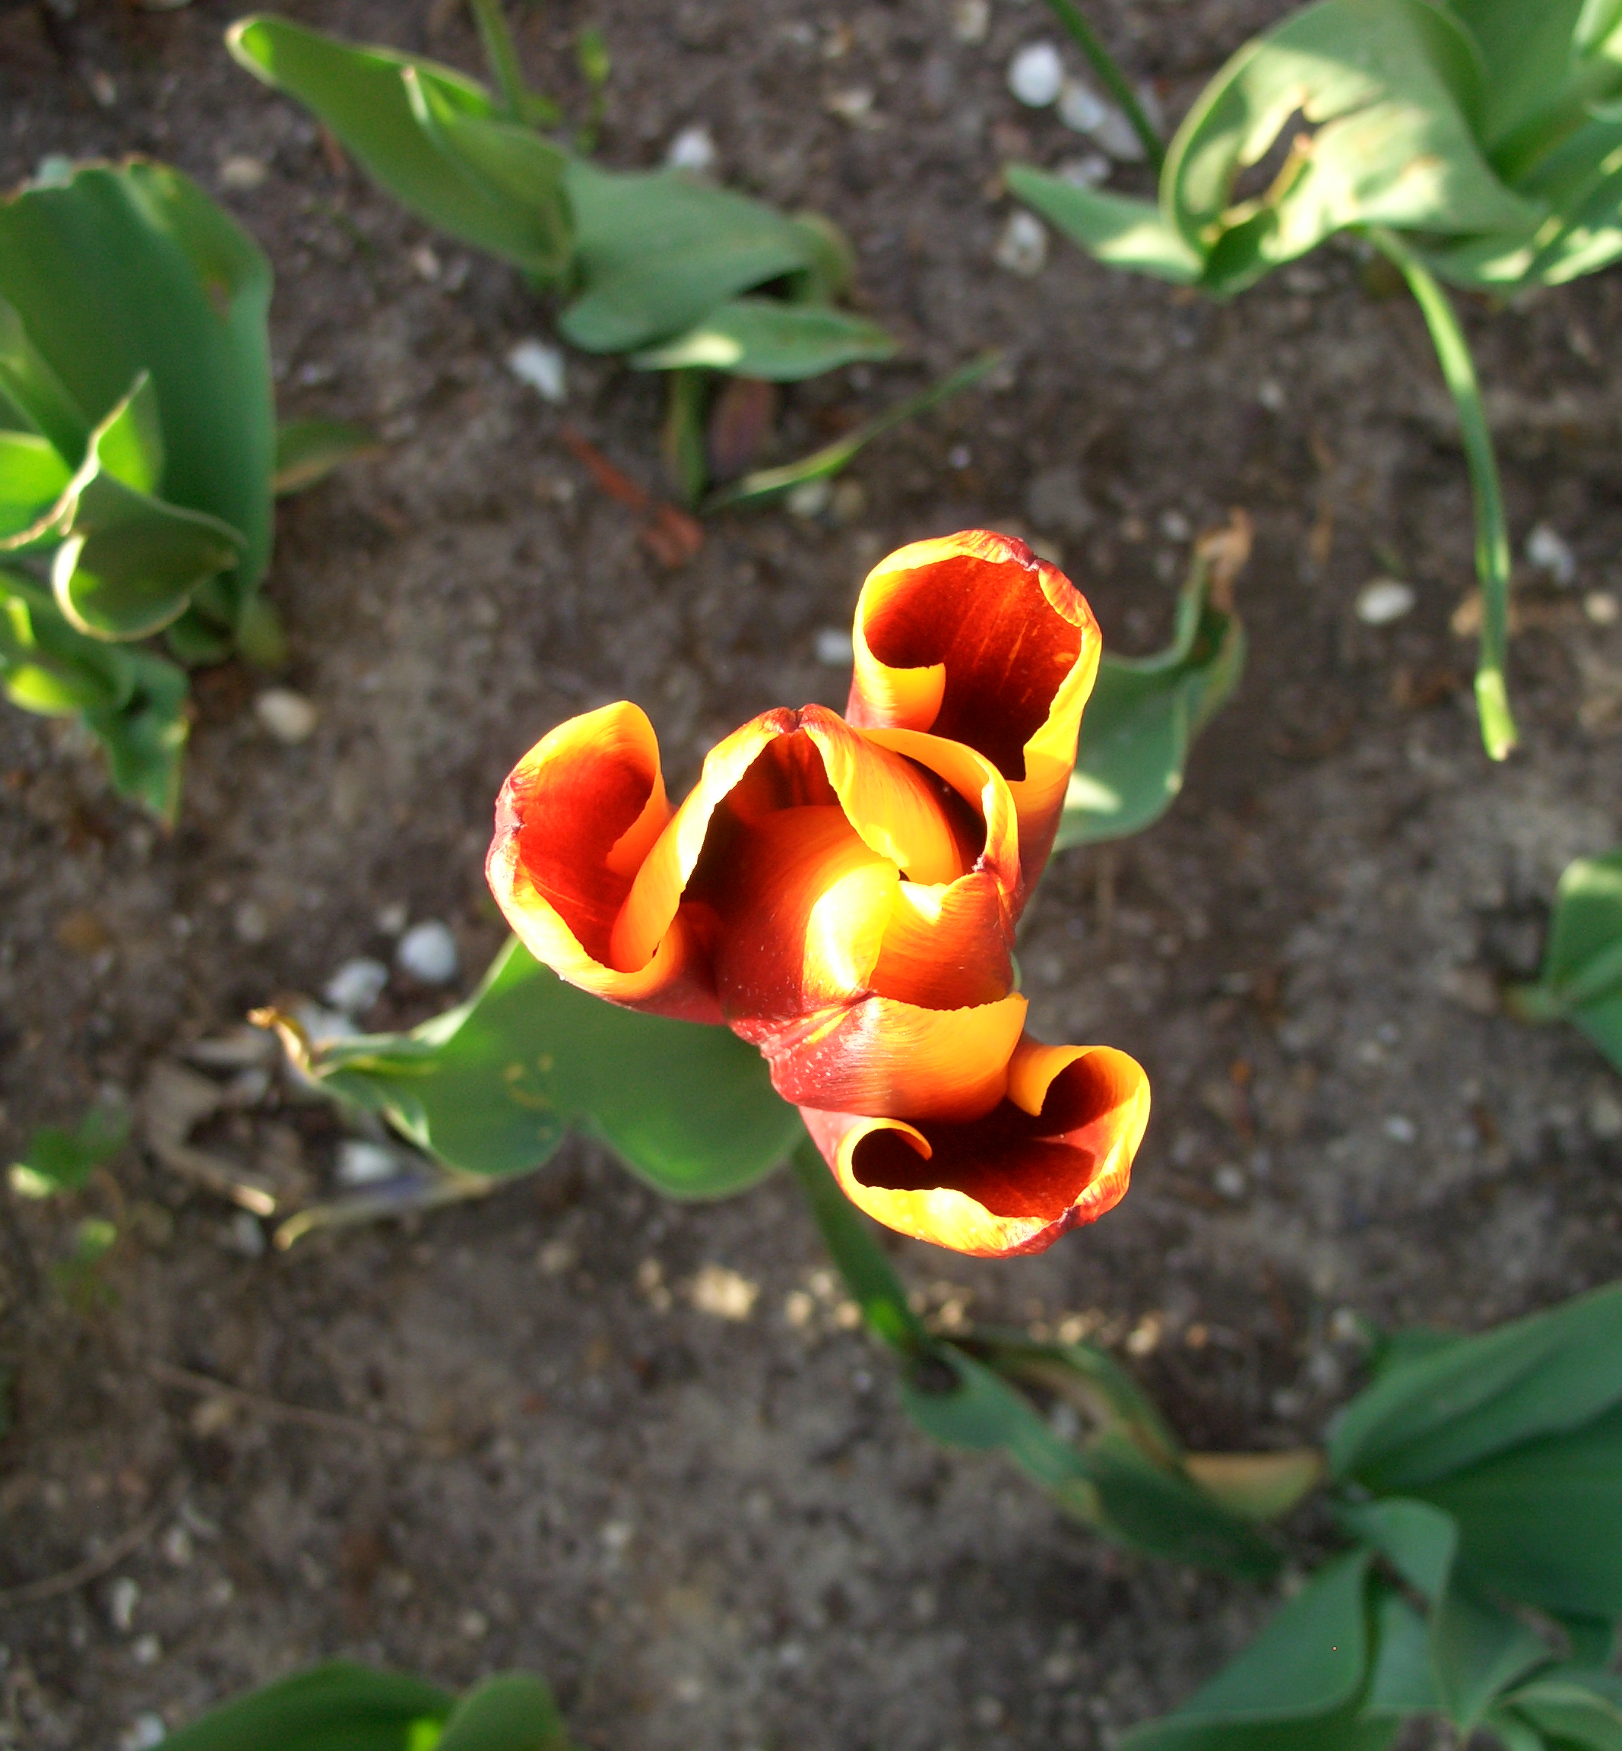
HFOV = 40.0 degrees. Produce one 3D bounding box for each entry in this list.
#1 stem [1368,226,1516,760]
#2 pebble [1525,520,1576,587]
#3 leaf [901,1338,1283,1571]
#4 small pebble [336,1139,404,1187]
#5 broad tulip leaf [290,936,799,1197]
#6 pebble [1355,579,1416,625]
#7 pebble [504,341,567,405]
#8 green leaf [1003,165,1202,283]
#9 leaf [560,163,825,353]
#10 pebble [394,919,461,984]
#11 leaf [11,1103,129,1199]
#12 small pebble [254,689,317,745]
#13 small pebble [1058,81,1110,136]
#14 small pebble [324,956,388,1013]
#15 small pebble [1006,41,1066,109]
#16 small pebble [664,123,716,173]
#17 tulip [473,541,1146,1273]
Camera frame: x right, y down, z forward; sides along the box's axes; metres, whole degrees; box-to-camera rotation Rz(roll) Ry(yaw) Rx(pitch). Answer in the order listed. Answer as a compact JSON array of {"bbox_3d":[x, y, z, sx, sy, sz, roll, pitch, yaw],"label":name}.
[{"bbox_3d":[0.182,-0.111,0.640,0.022,0.020,0.162,-9,76,-2],"label":"stem"},{"bbox_3d":[0.242,-0.105,0.728,0.012,0.010,0.021,-41,83,-7],"label":"pebble"},{"bbox_3d":[0.075,0.159,0.607,0.112,0.038,0.040,27,78,9],"label":"leaf"},{"bbox_3d":[-0.137,0.089,0.690,0.020,0.011,0.014,3,80,0],"label":"small pebble"},{"bbox_3d":[-0.055,0.041,0.500,0.120,0.045,0.062,-5,75,8],"label":"broad tulip leaf"},{"bbox_3d":[0.176,-0.083,0.681,0.018,0.009,0.013,-6,76,1],"label":"pebble"},{"bbox_3d":[-0.088,-0.161,0.712,0.021,0.010,0.013,43,81,12],"label":"pebble"},{"bbox_3d":[0.096,-0.208,0.714,0.070,0.028,0.027,27,81,4],"label":"green leaf"},{"bbox_3d":[-0.035,-0.181,0.651,0.072,0.035,0.052,-12,76,-1],"label":"leaf"},{"bbox_3d":[-0.121,0.024,0.701,0.018,0.012,0.020,-17,81,-3],"label":"pebble"},{"bbox_3d":[-0.216,0.080,0.647,0.035,0.016,0.024,-33,77,-6],"label":"leaf"},{"bbox_3d":[-0.162,-0.049,0.686,0.018,0.010,0.015,18,77,7],"label":"small pebble"},{"bbox_3d":[0.092,-0.260,0.754,0.016,0.011,0.019,-22,81,-4],"label":"small pebble"},{"bbox_3d":[-0.143,0.034,0.699,0.021,0.011,0.015,-32,82,-6],"label":"small pebble"},{"bbox_3d":[0.076,-0.272,0.755,0.019,0.012,0.021,-9,80,-2],"label":"small pebble"},{"bbox_3d":[-0.041,-0.245,0.750,0.015,0.010,0.017,-6,80,-2],"label":"small pebble"},{"bbox_3d":[0.000,0.004,0.335,0.092,0.065,0.095,0,74,-2],"label":"tulip"}]

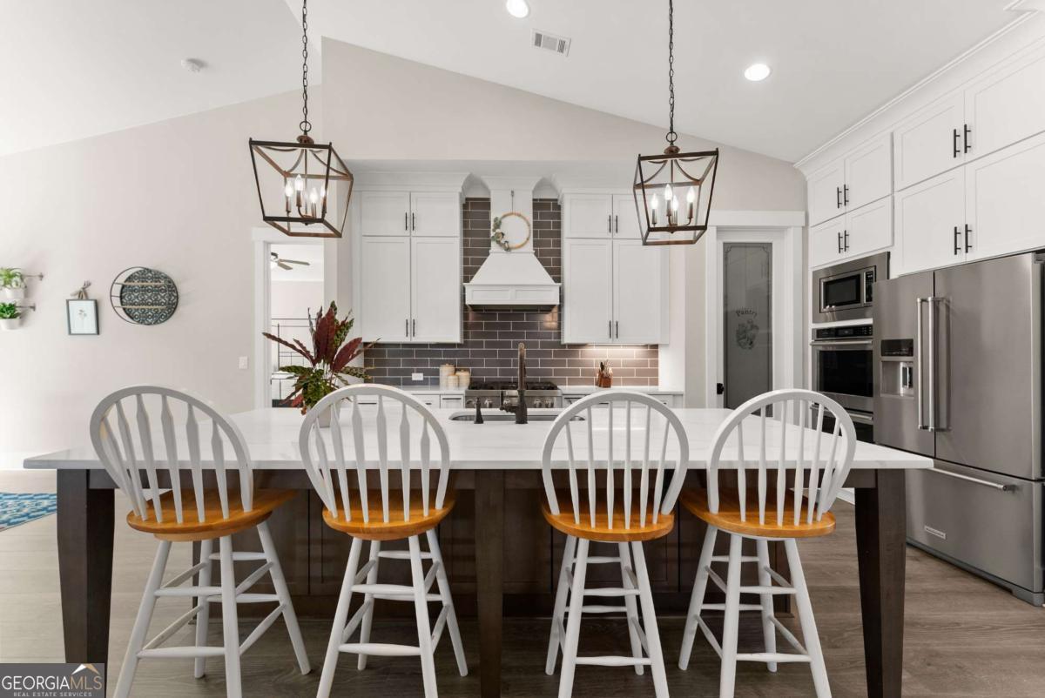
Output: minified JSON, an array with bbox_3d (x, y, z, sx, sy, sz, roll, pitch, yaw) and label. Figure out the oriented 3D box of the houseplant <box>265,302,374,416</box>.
[{"bbox_3d":[-1.085,0.078,2.180,0.600,0.660,0.540,0,0,0],"label":"houseplant"}]

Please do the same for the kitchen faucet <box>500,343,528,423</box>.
[{"bbox_3d":[-0.045,0.187,2.350,0.155,0.440,0.240,0,0,0],"label":"kitchen faucet"}]

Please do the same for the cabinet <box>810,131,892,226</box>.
[{"bbox_3d":[2.849,-1.341,3.347,0.420,0.440,0.820,0,0,-2],"label":"cabinet"}]

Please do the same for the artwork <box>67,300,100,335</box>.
[{"bbox_3d":[-4.736,-0.342,4.380,0.310,0.380,0.030,0,3,-1],"label":"artwork"}]

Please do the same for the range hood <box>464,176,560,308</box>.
[{"bbox_3d":[-0.096,-1.100,4.210,0.945,1.360,0.550,0,0,0],"label":"range hood"}]

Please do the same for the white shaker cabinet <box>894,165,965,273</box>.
[{"bbox_3d":[2.878,-0.824,2.689,0.420,0.600,0.450,0,0,-2],"label":"white shaker cabinet"}]

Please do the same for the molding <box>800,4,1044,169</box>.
[{"bbox_3d":[2.596,-1.646,2.913,0.120,0.110,1.680,0,0,-2],"label":"molding"}]

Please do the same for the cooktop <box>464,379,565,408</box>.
[{"bbox_3d":[-0.087,0.460,4.120,0.914,0.220,0.650,0,0,-1],"label":"cooktop"}]

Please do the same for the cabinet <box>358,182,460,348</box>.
[{"bbox_3d":[-1.175,-0.884,4.290,1.090,1.650,0.350,0,0,-1],"label":"cabinet"}]

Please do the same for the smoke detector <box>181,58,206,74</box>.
[{"bbox_3d":[-3.080,-2.635,3.800,0.145,0.050,0.145,-13,0,0],"label":"smoke detector"}]

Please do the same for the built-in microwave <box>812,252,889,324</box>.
[{"bbox_3d":[2.880,-0.465,3.320,0.480,0.475,0.757,0,0,0],"label":"built-in microwave"}]

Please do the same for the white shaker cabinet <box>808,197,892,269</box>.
[{"bbox_3d":[2.955,-0.935,3.340,0.600,0.390,0.830,0,0,0],"label":"white shaker cabinet"}]

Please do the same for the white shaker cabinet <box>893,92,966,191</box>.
[{"bbox_3d":[2.877,-1.343,2.693,0.420,0.440,0.450,0,0,-2],"label":"white shaker cabinet"}]

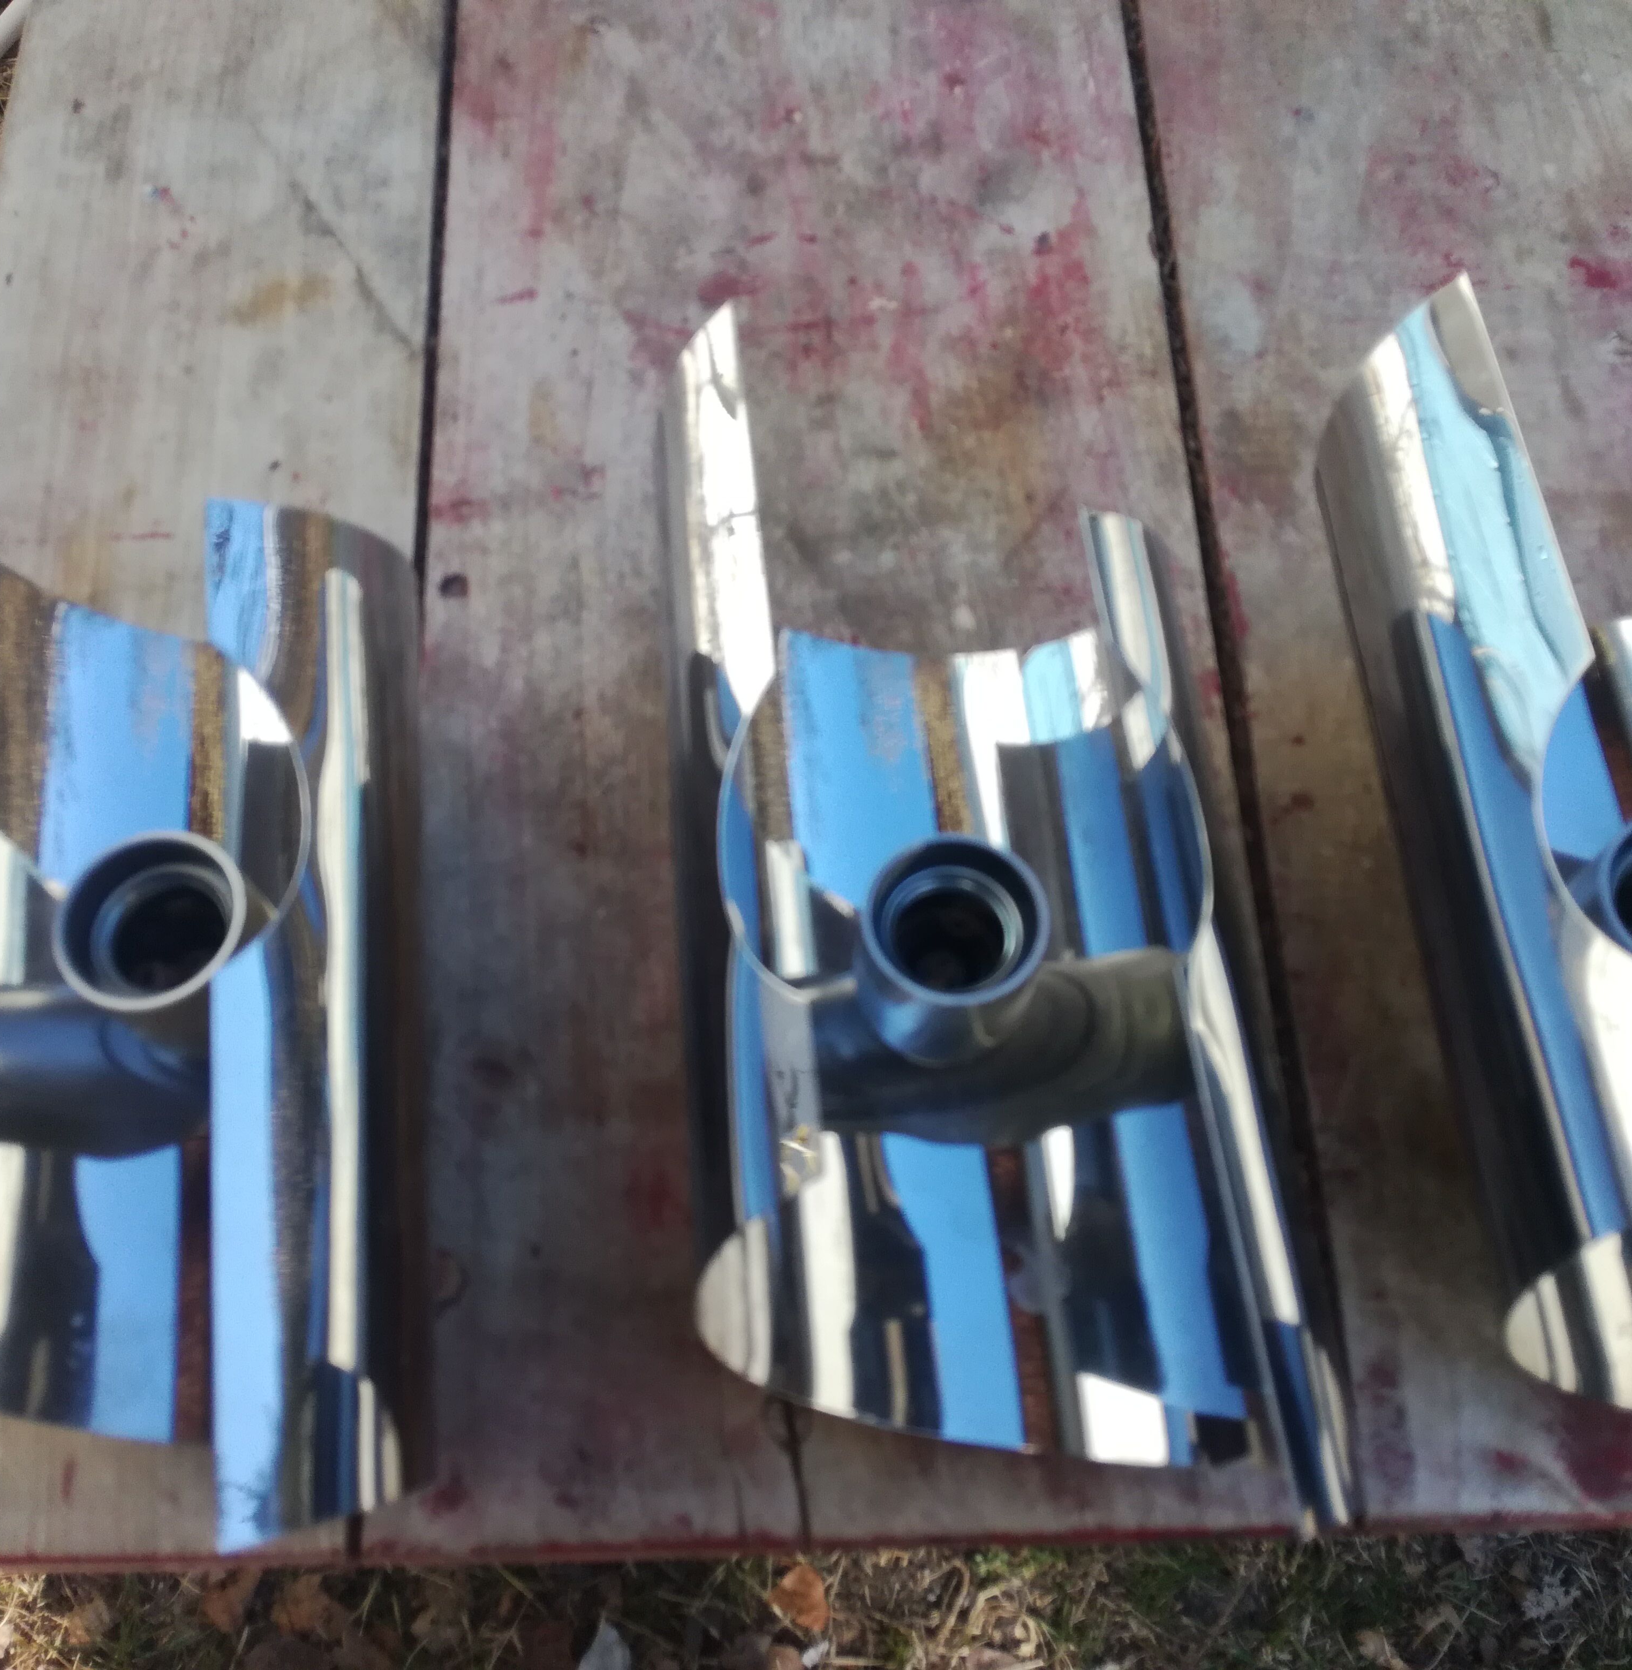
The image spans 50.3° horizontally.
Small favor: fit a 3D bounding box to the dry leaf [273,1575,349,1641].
[{"bbox_3d":[-0.319,0.488,1.095,0.050,0.015,0.043,-2,67,1],"label":"dry leaf"}]

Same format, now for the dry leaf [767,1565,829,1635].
[{"bbox_3d":[-0.011,0.480,1.090,0.038,0.014,0.046,-21,68,-7],"label":"dry leaf"}]

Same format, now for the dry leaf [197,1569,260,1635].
[{"bbox_3d":[-0.371,0.485,1.098,0.040,0.015,0.046,16,68,8],"label":"dry leaf"}]

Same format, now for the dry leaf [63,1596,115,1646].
[{"bbox_3d":[-0.459,0.496,1.095,0.031,0.013,0.034,-2,67,1],"label":"dry leaf"}]

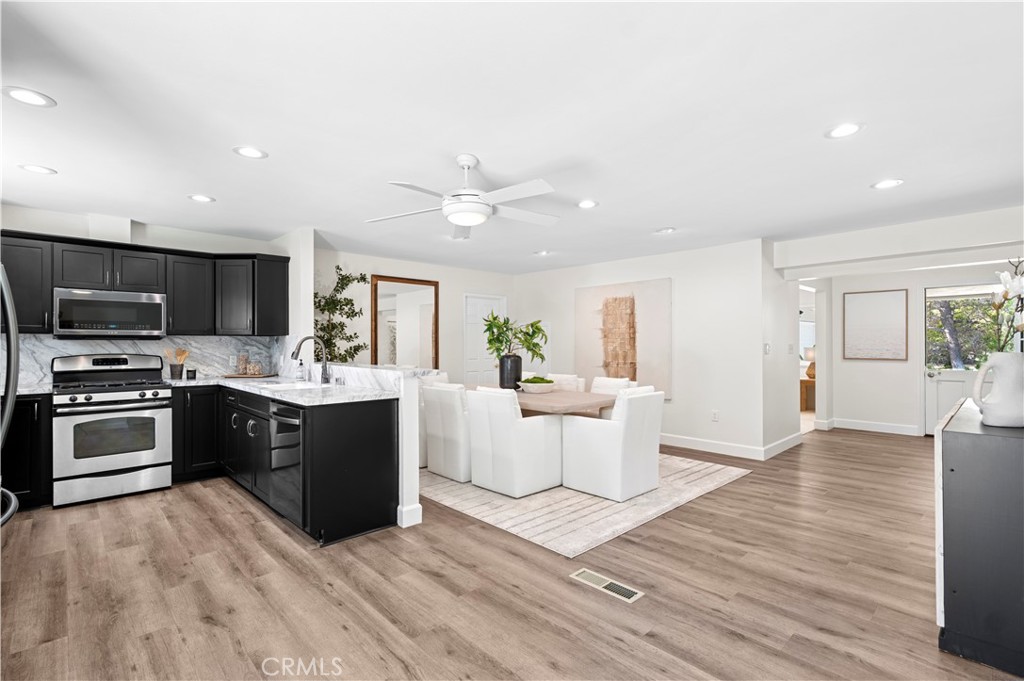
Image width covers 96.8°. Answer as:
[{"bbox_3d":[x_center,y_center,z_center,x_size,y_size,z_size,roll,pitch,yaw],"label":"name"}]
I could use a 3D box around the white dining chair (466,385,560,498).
[{"bbox_3d":[0.037,0.874,4.125,0.650,0.880,0.575,0,-1,-44],"label":"white dining chair"}]

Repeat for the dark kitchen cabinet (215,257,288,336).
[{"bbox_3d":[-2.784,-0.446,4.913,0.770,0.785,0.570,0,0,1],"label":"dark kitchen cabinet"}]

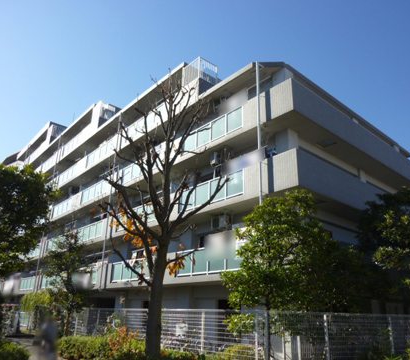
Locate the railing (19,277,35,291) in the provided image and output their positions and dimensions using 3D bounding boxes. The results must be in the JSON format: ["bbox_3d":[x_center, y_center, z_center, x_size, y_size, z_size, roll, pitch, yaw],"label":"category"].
[{"bbox_3d":[-15.973,9.312,31.176,0.084,1.004,3.953,18,-26,-38],"label":"railing"}]

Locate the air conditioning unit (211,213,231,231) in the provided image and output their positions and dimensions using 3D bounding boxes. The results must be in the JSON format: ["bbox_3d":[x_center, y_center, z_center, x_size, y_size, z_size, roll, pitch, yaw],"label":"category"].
[{"bbox_3d":[0.665,1.782,14.644,0.325,0.567,0.800,18,-26,-38],"label":"air conditioning unit"}]

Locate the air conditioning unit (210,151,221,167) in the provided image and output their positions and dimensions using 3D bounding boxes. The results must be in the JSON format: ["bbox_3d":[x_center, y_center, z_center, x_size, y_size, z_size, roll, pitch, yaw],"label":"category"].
[{"bbox_3d":[0.503,-0.894,15.772,0.344,0.539,0.558,18,-26,-38],"label":"air conditioning unit"}]

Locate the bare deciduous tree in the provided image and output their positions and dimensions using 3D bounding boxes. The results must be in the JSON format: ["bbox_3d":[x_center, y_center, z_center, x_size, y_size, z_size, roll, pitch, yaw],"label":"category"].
[{"bbox_3d":[-1.367,0.612,11.070,4.300,9.400,4.100,4,-20,-7],"label":"bare deciduous tree"}]

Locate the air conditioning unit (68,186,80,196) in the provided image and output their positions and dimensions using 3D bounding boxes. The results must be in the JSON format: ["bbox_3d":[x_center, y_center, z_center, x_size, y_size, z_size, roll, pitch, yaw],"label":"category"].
[{"bbox_3d":[-11.152,0.912,29.722,0.344,0.577,0.800,18,-26,-38],"label":"air conditioning unit"}]

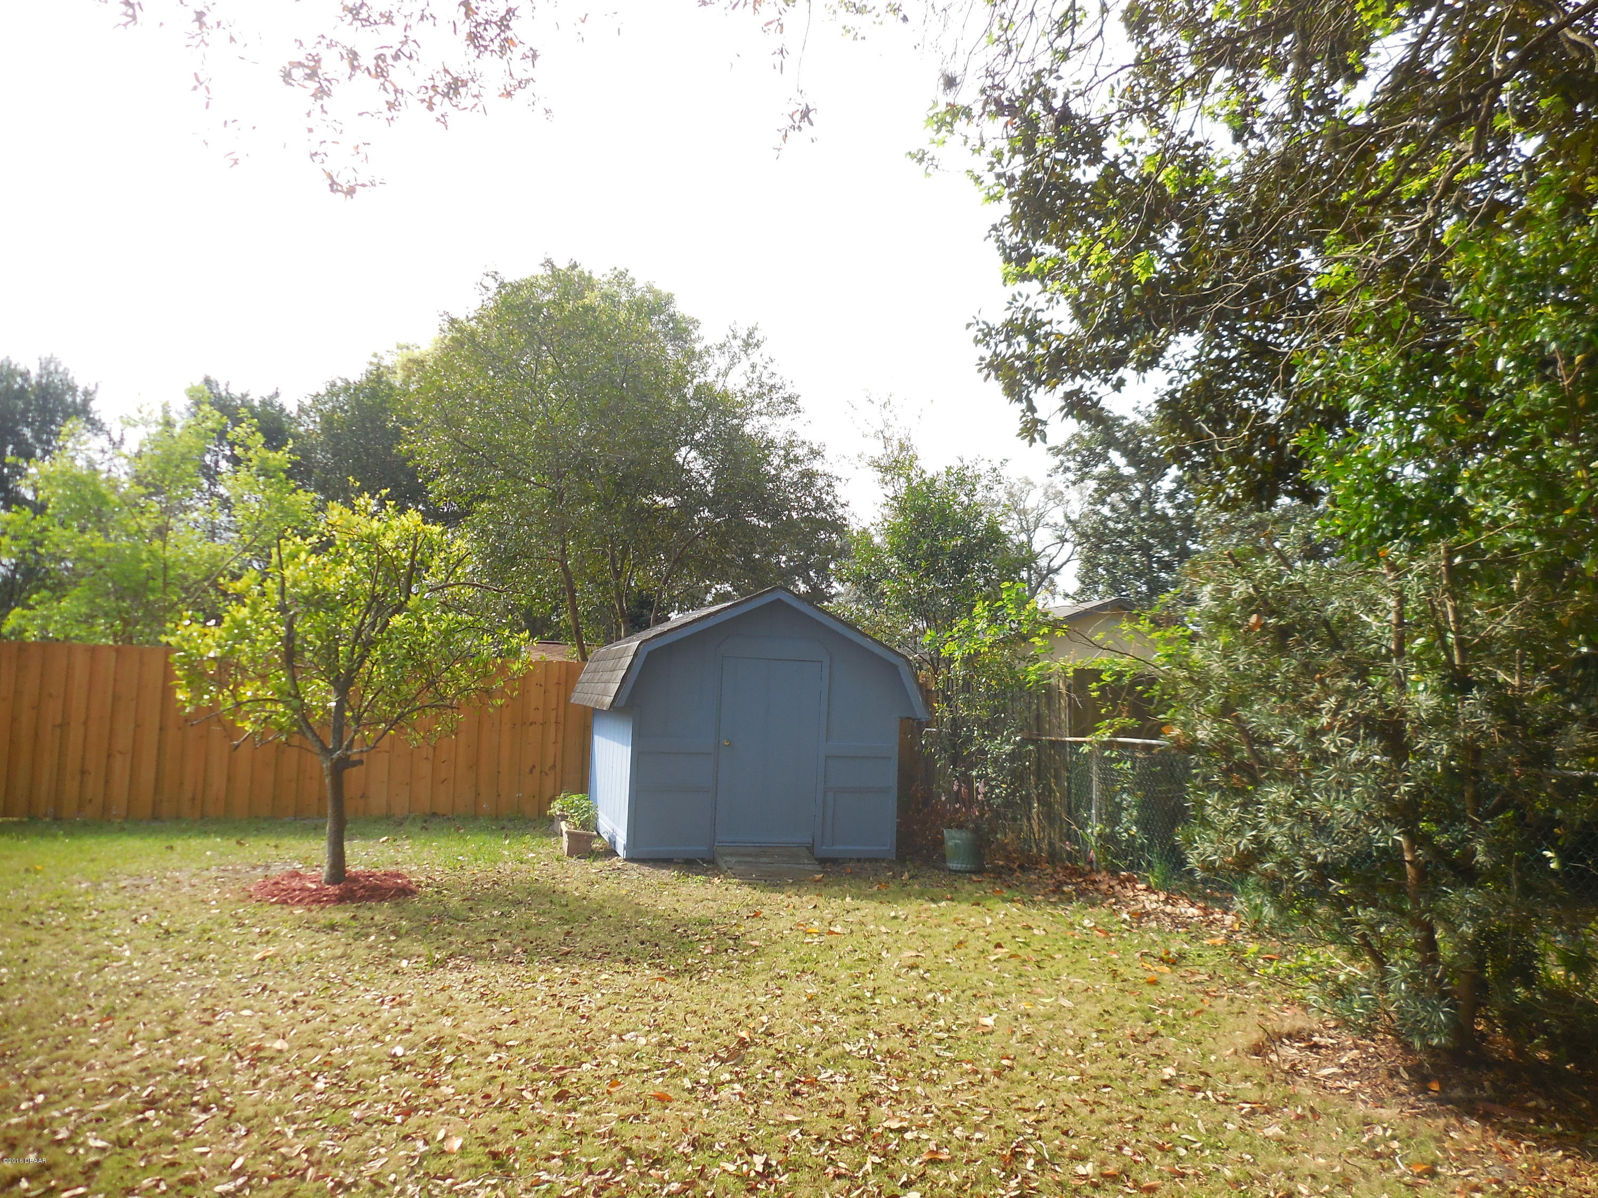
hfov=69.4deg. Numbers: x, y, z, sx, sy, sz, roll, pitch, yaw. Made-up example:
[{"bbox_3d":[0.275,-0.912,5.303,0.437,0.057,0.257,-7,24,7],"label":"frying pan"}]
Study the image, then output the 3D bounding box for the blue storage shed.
[{"bbox_3d":[-0.647,1.186,11.602,2.880,2.420,3.000,3,-5,-17],"label":"blue storage shed"}]

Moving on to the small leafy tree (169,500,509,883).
[{"bbox_3d":[-3.285,0.677,8.568,2.550,2.840,2.500,2,-5,0],"label":"small leafy tree"}]

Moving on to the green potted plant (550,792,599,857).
[{"bbox_3d":[-2.015,2.015,10.350,0.400,0.550,0.520,3,-5,-17],"label":"green potted plant"}]

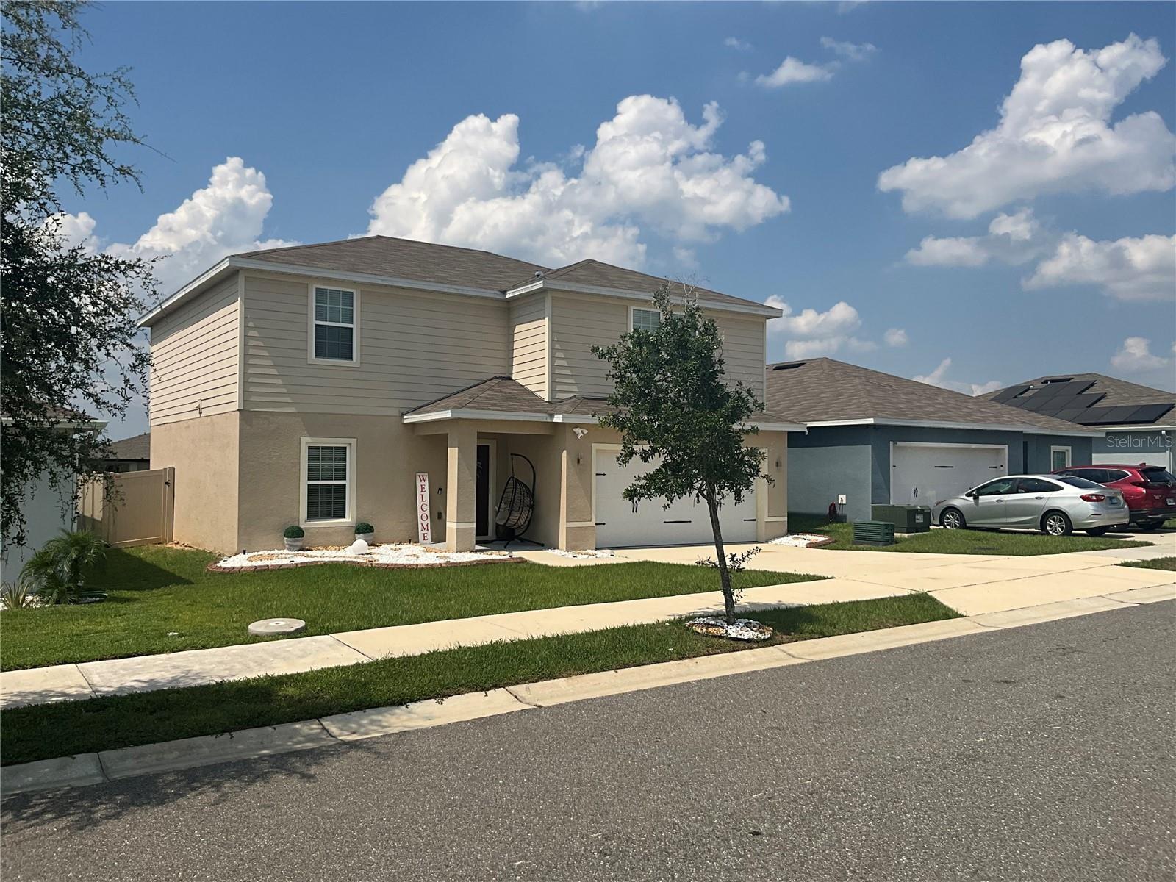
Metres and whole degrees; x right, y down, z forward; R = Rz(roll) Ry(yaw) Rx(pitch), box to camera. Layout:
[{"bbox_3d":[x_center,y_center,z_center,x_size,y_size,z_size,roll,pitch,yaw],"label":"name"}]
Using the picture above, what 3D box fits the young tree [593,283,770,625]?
[{"bbox_3d":[1.160,0.166,12.250,2.100,4.200,2.100,0,-2,0],"label":"young tree"}]

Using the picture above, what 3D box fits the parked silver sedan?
[{"bbox_3d":[10.682,1.557,24.146,1.800,1.460,4.670,2,-2,-33],"label":"parked silver sedan"}]

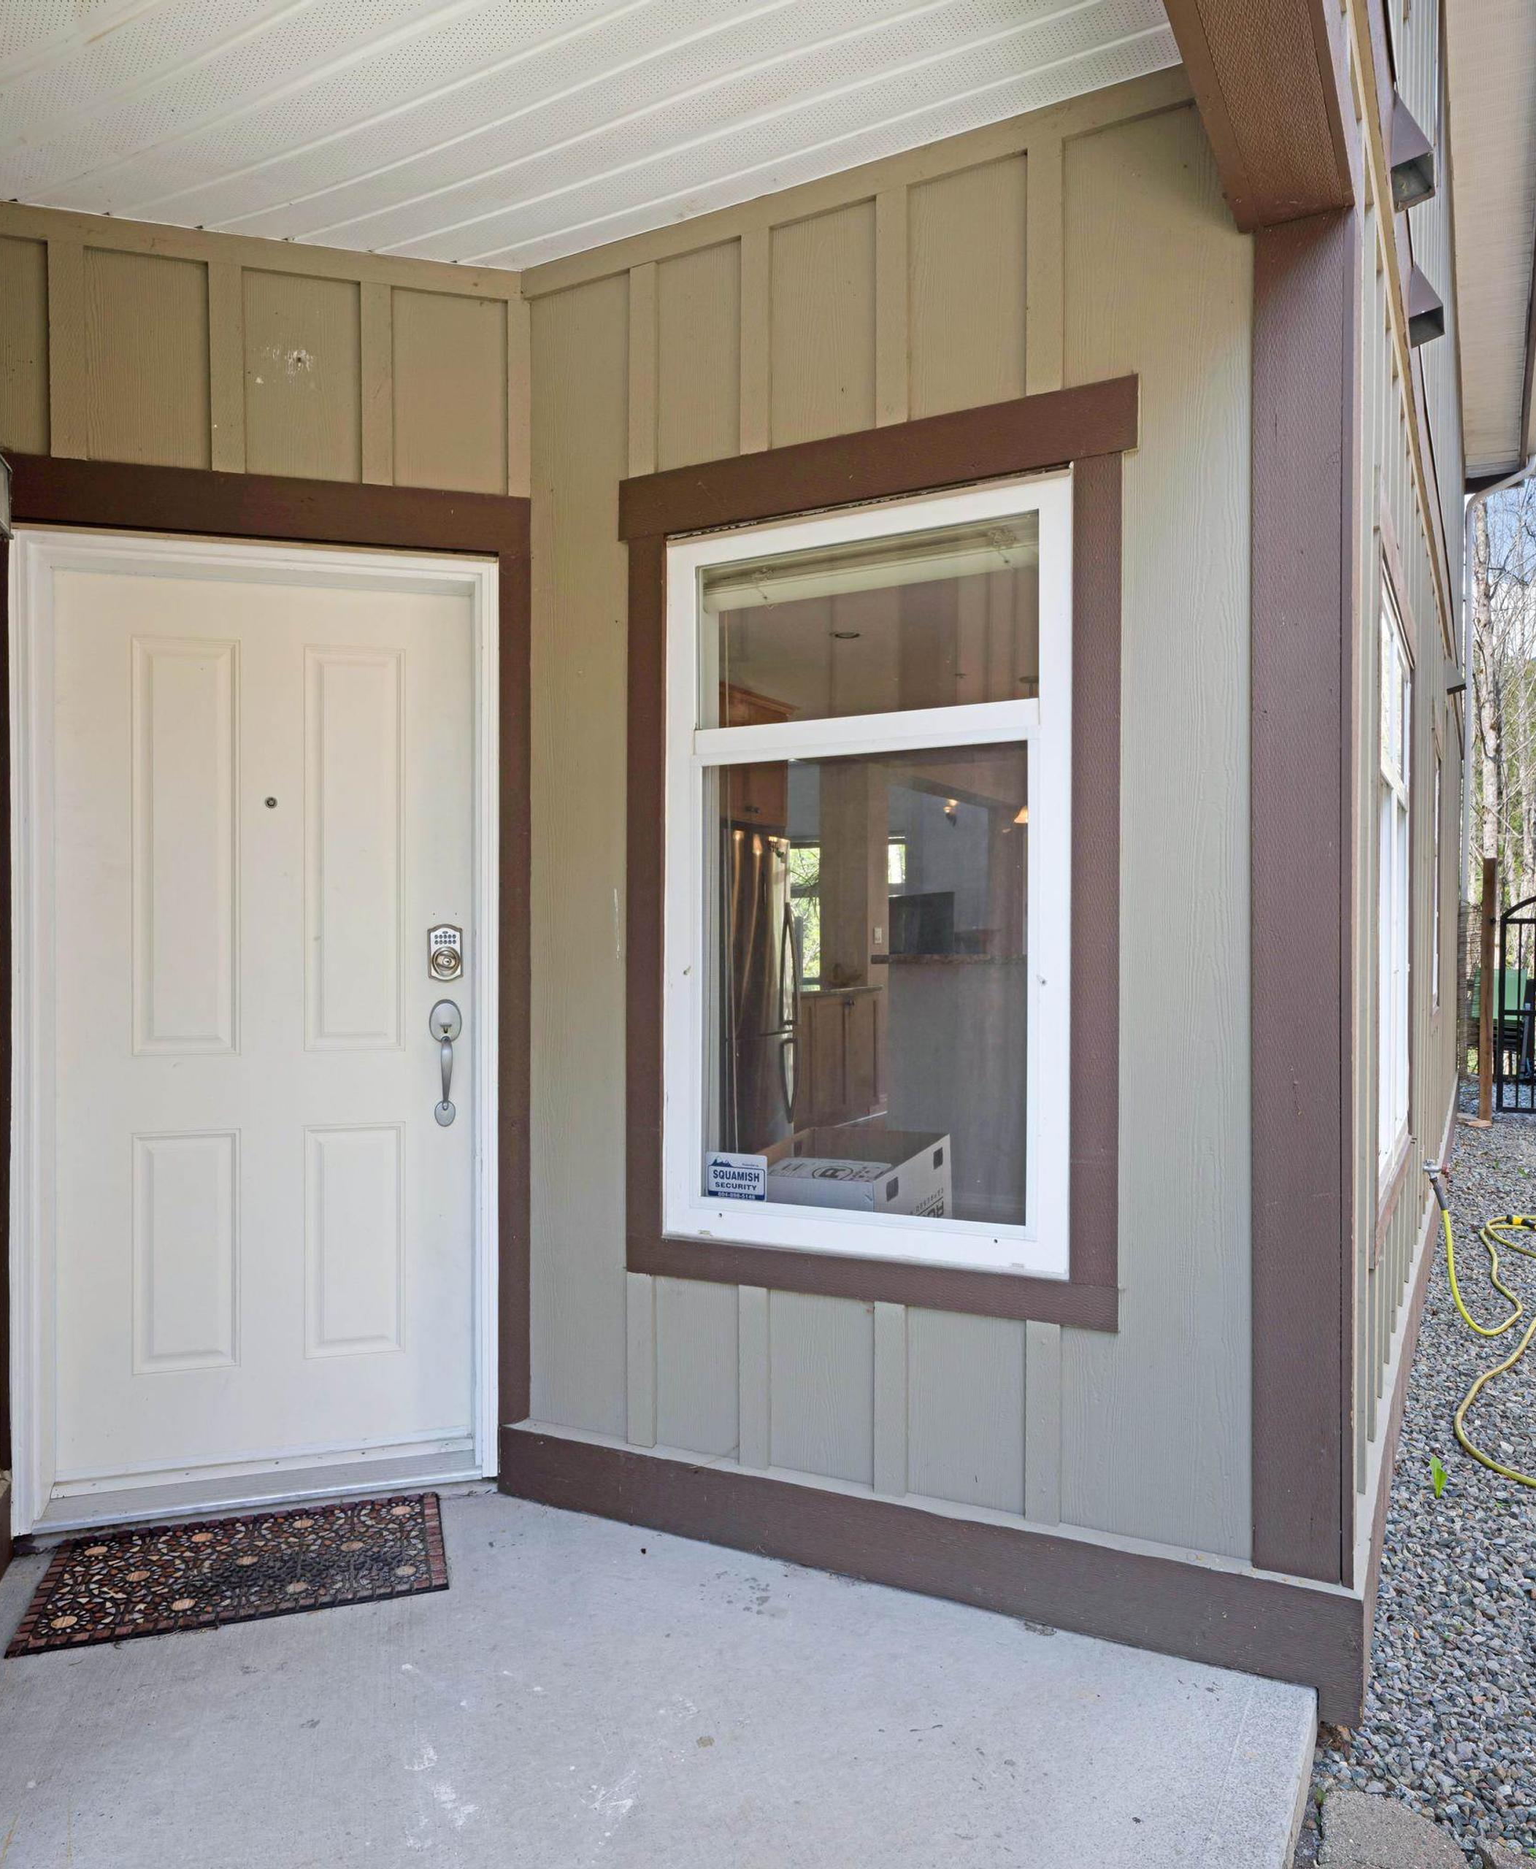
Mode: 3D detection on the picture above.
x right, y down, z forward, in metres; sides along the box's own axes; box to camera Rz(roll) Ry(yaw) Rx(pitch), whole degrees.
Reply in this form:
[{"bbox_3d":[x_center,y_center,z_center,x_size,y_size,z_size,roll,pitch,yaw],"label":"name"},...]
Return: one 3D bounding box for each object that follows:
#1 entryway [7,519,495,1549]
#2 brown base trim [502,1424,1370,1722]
[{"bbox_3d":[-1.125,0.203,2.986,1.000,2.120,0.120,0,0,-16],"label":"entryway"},{"bbox_3d":[0.204,1.218,2.641,1.830,0.210,0.050,0,0,28],"label":"brown base trim"}]

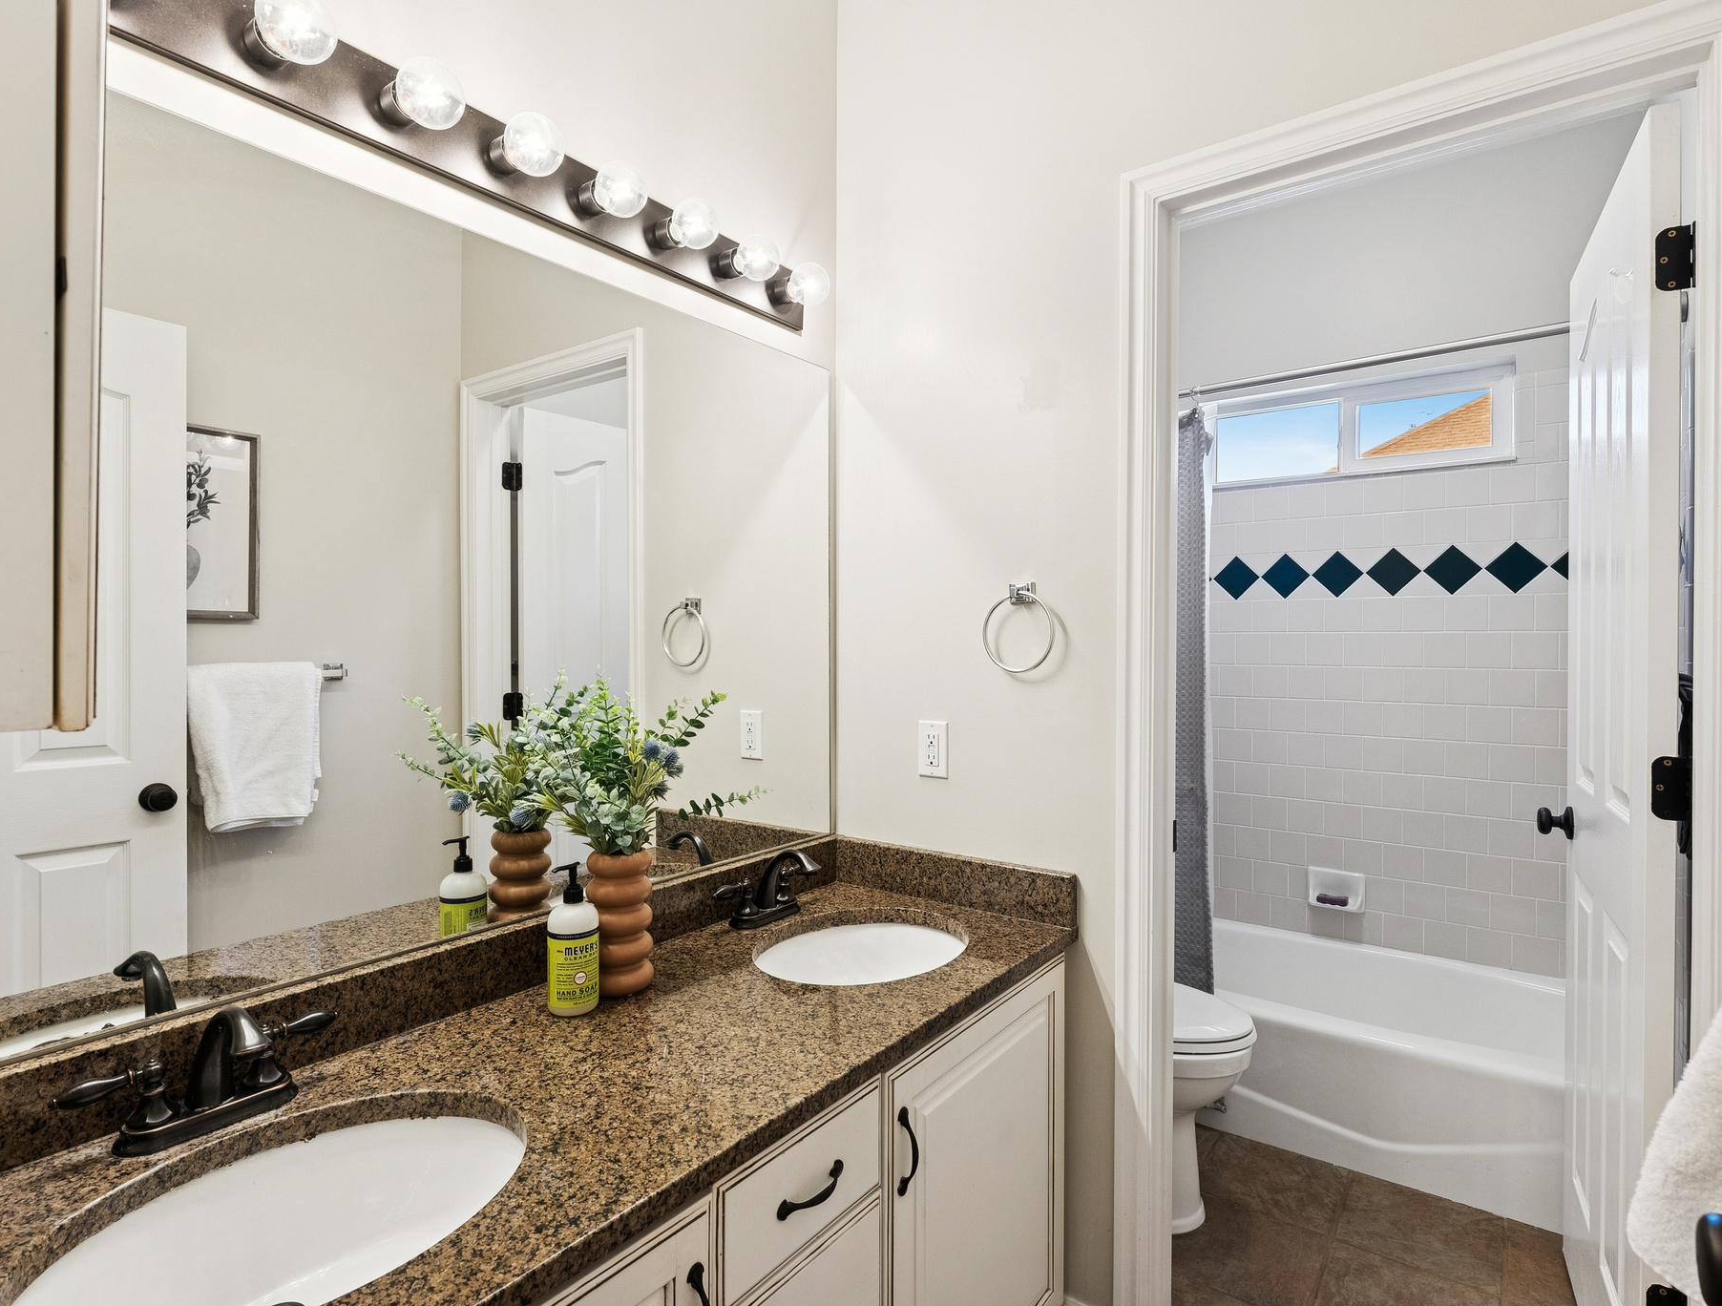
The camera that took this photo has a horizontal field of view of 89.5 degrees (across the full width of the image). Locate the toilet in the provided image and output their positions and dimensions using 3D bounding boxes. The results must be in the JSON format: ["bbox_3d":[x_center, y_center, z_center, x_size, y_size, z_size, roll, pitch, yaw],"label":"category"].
[{"bbox_3d":[0.616,0.919,2.200,0.720,0.740,0.430,0,1,37],"label":"toilet"}]

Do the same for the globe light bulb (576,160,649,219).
[{"bbox_3d":[-0.385,-0.722,1.365,0.110,0.080,0.080,0,0,36],"label":"globe light bulb"}]

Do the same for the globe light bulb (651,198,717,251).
[{"bbox_3d":[-0.292,-0.723,1.478,0.110,0.080,0.080,0,1,37],"label":"globe light bulb"}]

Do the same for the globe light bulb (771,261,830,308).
[{"bbox_3d":[-0.112,-0.724,1.716,0.110,0.080,0.080,0,1,37],"label":"globe light bulb"}]

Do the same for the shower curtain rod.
[{"bbox_3d":[1.134,-0.724,2.269,1.520,0.030,0.030,0,0,36],"label":"shower curtain rod"}]

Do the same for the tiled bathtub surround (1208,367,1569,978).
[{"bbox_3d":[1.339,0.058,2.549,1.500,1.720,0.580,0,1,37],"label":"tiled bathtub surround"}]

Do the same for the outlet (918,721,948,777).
[{"bbox_3d":[0.147,0.199,1.790,0.070,0.114,0.009,0,0,36],"label":"outlet"}]

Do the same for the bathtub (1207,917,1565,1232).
[{"bbox_3d":[1.312,1.103,2.530,1.520,0.337,0.780,0,0,36],"label":"bathtub"}]

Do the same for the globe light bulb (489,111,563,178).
[{"bbox_3d":[-0.474,-0.719,1.239,0.110,0.080,0.080,0,1,37],"label":"globe light bulb"}]

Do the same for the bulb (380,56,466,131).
[{"bbox_3d":[-0.561,-0.715,1.121,0.110,0.080,0.080,0,0,36],"label":"bulb"}]

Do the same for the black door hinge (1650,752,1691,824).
[{"bbox_3d":[1.140,0.191,1.222,0.043,0.089,0.016,0,0,31],"label":"black door hinge"}]

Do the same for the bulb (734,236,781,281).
[{"bbox_3d":[-0.195,-0.730,1.614,0.095,0.080,0.080,0,0,36],"label":"bulb"}]

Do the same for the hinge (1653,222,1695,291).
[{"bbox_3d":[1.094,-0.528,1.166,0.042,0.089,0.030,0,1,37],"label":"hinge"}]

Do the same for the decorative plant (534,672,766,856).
[{"bbox_3d":[-0.317,0.159,1.296,0.300,0.280,0.290,0,0,0],"label":"decorative plant"}]

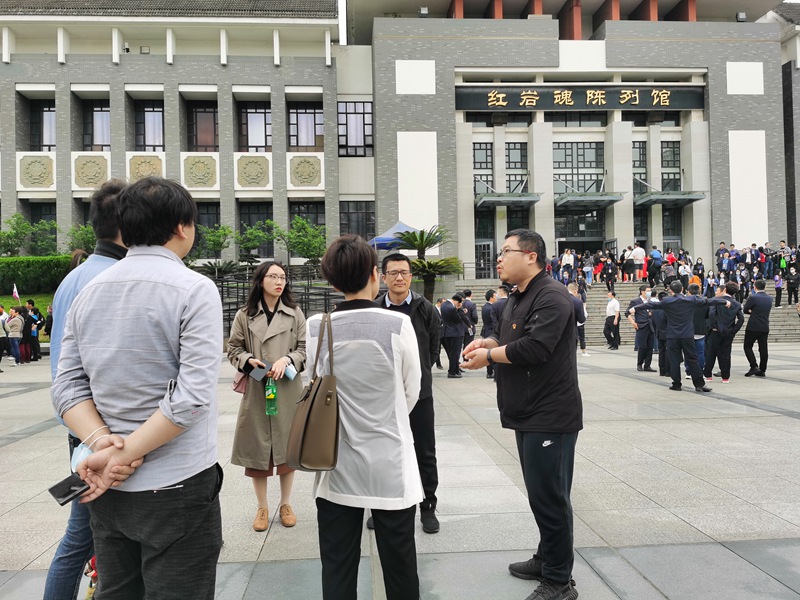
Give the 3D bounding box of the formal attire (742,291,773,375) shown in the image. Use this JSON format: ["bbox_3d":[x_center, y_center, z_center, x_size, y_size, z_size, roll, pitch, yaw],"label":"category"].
[{"bbox_3d":[6.590,0.609,11.528,0.480,1.569,0.380,-1,-1,5],"label":"formal attire"}]

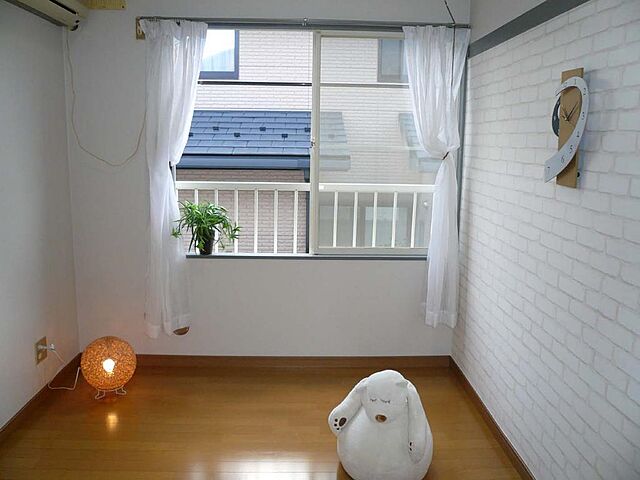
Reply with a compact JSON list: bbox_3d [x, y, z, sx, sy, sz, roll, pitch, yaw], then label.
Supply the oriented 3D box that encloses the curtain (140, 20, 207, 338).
[{"bbox_3d":[-0.822,-0.291,2.945,0.387,1.790,0.130,1,11,-2],"label":"curtain"}]

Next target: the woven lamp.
[{"bbox_3d":[-1.164,0.692,2.861,0.304,0.337,0.304,1,11,-2],"label":"woven lamp"}]

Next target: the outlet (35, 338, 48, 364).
[{"bbox_3d":[-1.452,0.586,2.732,0.020,0.114,0.107,1,11,-2],"label":"outlet"}]

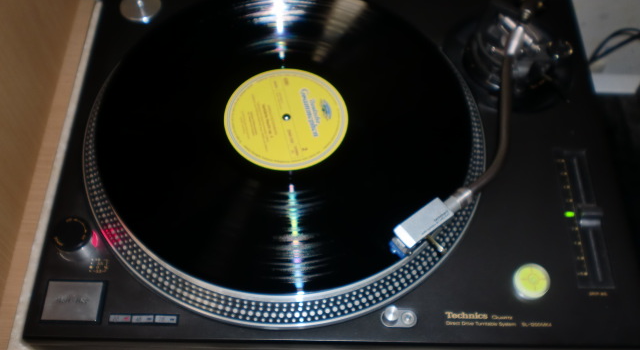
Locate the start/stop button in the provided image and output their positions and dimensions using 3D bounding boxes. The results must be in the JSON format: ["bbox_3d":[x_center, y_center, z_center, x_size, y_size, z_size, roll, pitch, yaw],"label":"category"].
[{"bbox_3d":[-0.177,0.091,0.465,0.039,0.004,0.029,1,60,-2],"label":"start/stop button"}]

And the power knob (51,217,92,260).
[{"bbox_3d":[-0.181,0.048,0.480,0.029,0.018,0.029,1,60,-2],"label":"power knob"}]

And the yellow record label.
[{"bbox_3d":[-0.027,-0.047,0.525,0.100,0.001,0.100,1,60,-2],"label":"yellow record label"}]

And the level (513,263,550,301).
[{"bbox_3d":[0.157,0.081,0.482,0.028,0.009,0.028,1,60,-2],"label":"level"}]

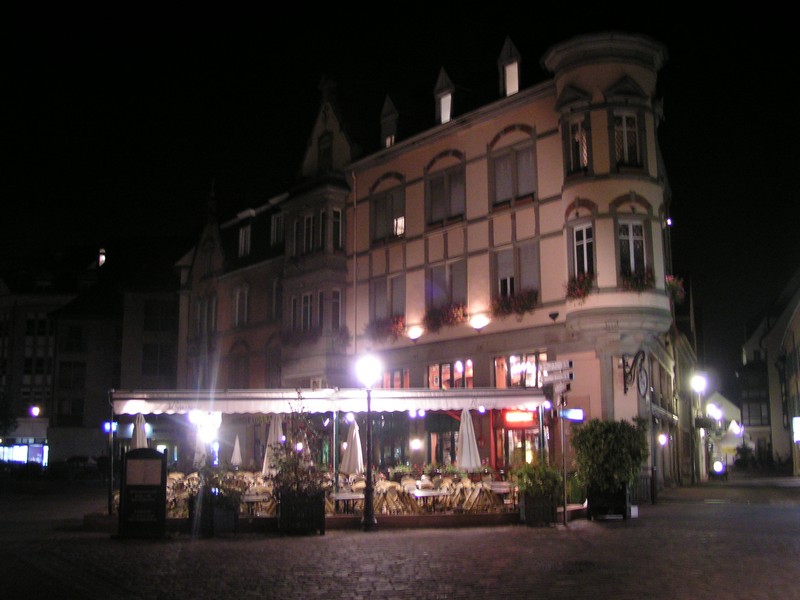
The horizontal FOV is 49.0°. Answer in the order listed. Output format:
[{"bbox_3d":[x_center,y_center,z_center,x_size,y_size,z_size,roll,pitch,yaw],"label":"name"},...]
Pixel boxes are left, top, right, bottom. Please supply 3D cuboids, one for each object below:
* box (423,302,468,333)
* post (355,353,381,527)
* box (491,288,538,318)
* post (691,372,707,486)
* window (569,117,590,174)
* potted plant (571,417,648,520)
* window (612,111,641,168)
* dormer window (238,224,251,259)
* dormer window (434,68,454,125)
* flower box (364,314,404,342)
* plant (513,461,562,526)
[{"bbox_3d":[1.636,0.651,31.935,0.480,0.780,2.050,8,-12,-38],"label":"box"},{"bbox_3d":[-0.604,2.820,17.457,0.450,3.404,0.450,0,-9,0],"label":"post"},{"bbox_3d":[3.804,0.130,29.301,0.480,0.740,1.900,8,-12,-38],"label":"box"},{"bbox_3d":[12.390,5.340,36.372,0.500,4.508,0.500,0,-9,0],"label":"post"},{"bbox_3d":[5.498,-4.732,26.897,0.250,1.822,0.826,7,-12,-38],"label":"window"},{"bbox_3d":[4.838,3.852,20.229,1.700,2.280,1.600,-3,-10,18],"label":"potted plant"},{"bbox_3d":[6.906,-4.896,26.787,0.820,1.800,0.180,1,-10,-7],"label":"window"},{"bbox_3d":[-8.127,-3.085,46.622,0.500,1.920,1.368,7,-12,-38],"label":"dormer window"},{"bbox_3d":[2.087,-7.927,34.782,0.900,2.451,1.205,7,-12,-38],"label":"dormer window"},{"bbox_3d":[-0.627,1.139,34.693,0.480,0.800,2.050,8,-12,-38],"label":"flower box"},{"bbox_3d":[2.891,4.035,18.423,1.030,1.320,0.950,-3,-10,13],"label":"plant"}]

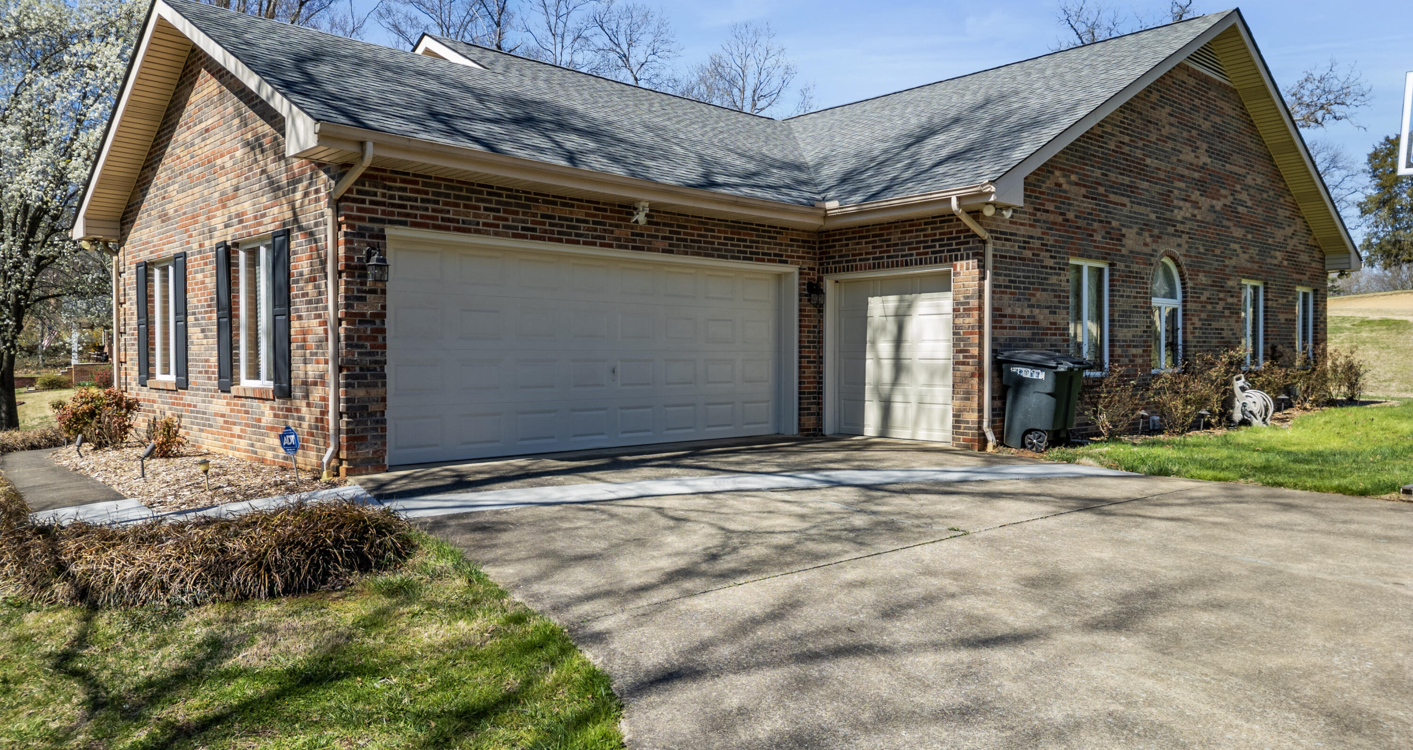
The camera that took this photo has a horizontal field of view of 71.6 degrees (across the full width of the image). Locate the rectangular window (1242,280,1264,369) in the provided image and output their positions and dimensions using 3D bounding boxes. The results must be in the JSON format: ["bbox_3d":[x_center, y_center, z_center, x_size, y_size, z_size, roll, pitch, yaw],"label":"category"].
[{"bbox_3d":[9.611,-0.858,17.297,1.330,1.560,0.120,-1,2,-43],"label":"rectangular window"}]

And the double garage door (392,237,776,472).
[{"bbox_3d":[-0.895,-0.271,10.633,5.510,2.145,0.220,-1,2,-43],"label":"double garage door"}]

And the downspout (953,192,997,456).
[{"bbox_3d":[3.006,-0.542,10.817,0.780,2.810,0.220,-1,2,-43],"label":"downspout"}]

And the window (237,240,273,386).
[{"bbox_3d":[-4.569,-0.639,10.046,0.120,1.531,1.290,-1,2,-43],"label":"window"}]

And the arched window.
[{"bbox_3d":[6.884,-0.898,14.714,1.300,1.745,0.120,-1,2,-43],"label":"arched window"}]

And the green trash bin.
[{"bbox_3d":[3.819,0.299,11.142,0.620,1.110,0.820,-1,2,-43],"label":"green trash bin"}]

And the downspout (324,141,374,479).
[{"bbox_3d":[-3.001,-0.484,8.160,0.240,2.810,0.750,-1,2,-43],"label":"downspout"}]

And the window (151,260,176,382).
[{"bbox_3d":[-6.806,-0.690,12.410,0.120,1.531,1.300,-1,2,-43],"label":"window"}]

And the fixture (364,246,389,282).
[{"bbox_3d":[-2.859,-0.961,8.449,0.170,0.320,0.230,-1,2,-43],"label":"fixture"}]

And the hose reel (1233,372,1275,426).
[{"bbox_3d":[8.263,0.381,14.800,0.500,0.810,0.500,-1,2,-43],"label":"hose reel"}]

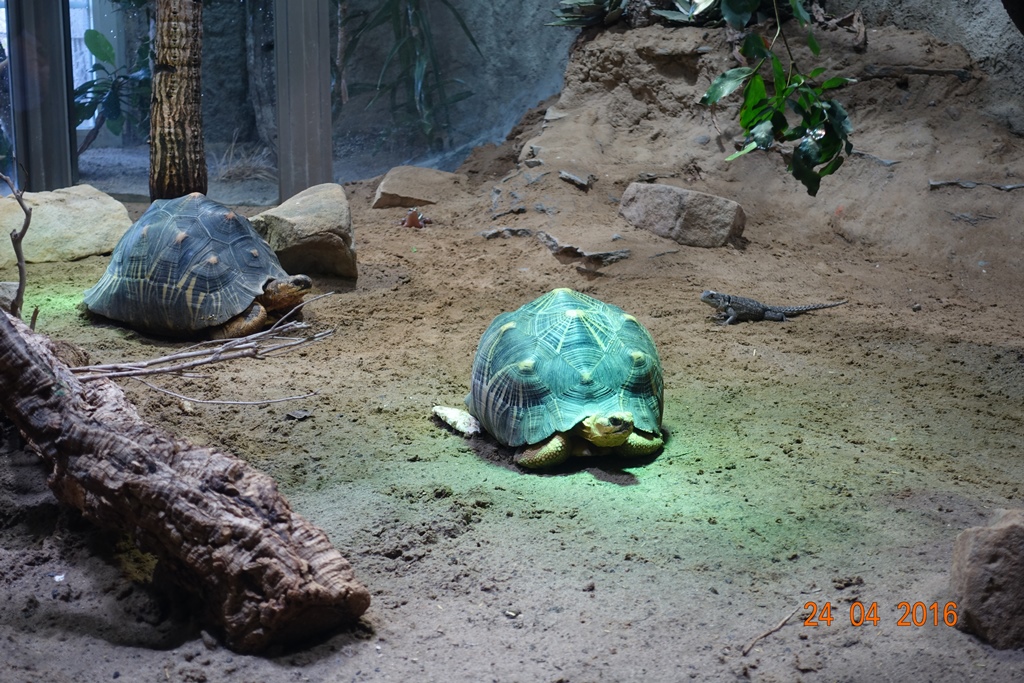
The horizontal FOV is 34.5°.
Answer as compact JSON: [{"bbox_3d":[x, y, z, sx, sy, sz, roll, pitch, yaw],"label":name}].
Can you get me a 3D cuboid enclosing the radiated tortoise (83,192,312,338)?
[{"bbox_3d":[-0.546,-0.140,2.876,0.409,0.217,0.281,7,15,28],"label":"radiated tortoise"}]

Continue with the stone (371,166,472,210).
[{"bbox_3d":[-0.220,-0.370,3.970,0.232,0.089,0.158,0,13,0],"label":"stone"}]

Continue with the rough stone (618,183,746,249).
[{"bbox_3d":[0.368,-0.272,3.566,0.261,0.103,0.128,8,14,9],"label":"rough stone"}]

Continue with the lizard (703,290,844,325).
[{"bbox_3d":[0.461,-0.063,2.886,0.281,0.049,0.089,-6,14,-24],"label":"lizard"}]

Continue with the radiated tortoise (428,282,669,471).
[{"bbox_3d":[0.068,0.036,2.315,0.281,0.207,0.379,-3,13,-15],"label":"radiated tortoise"}]

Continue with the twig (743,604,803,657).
[{"bbox_3d":[0.263,0.291,1.665,0.016,0.020,0.108,9,16,35],"label":"twig"}]

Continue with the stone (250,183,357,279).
[{"bbox_3d":[-0.422,-0.223,3.310,0.236,0.153,0.187,1,13,5],"label":"stone"}]

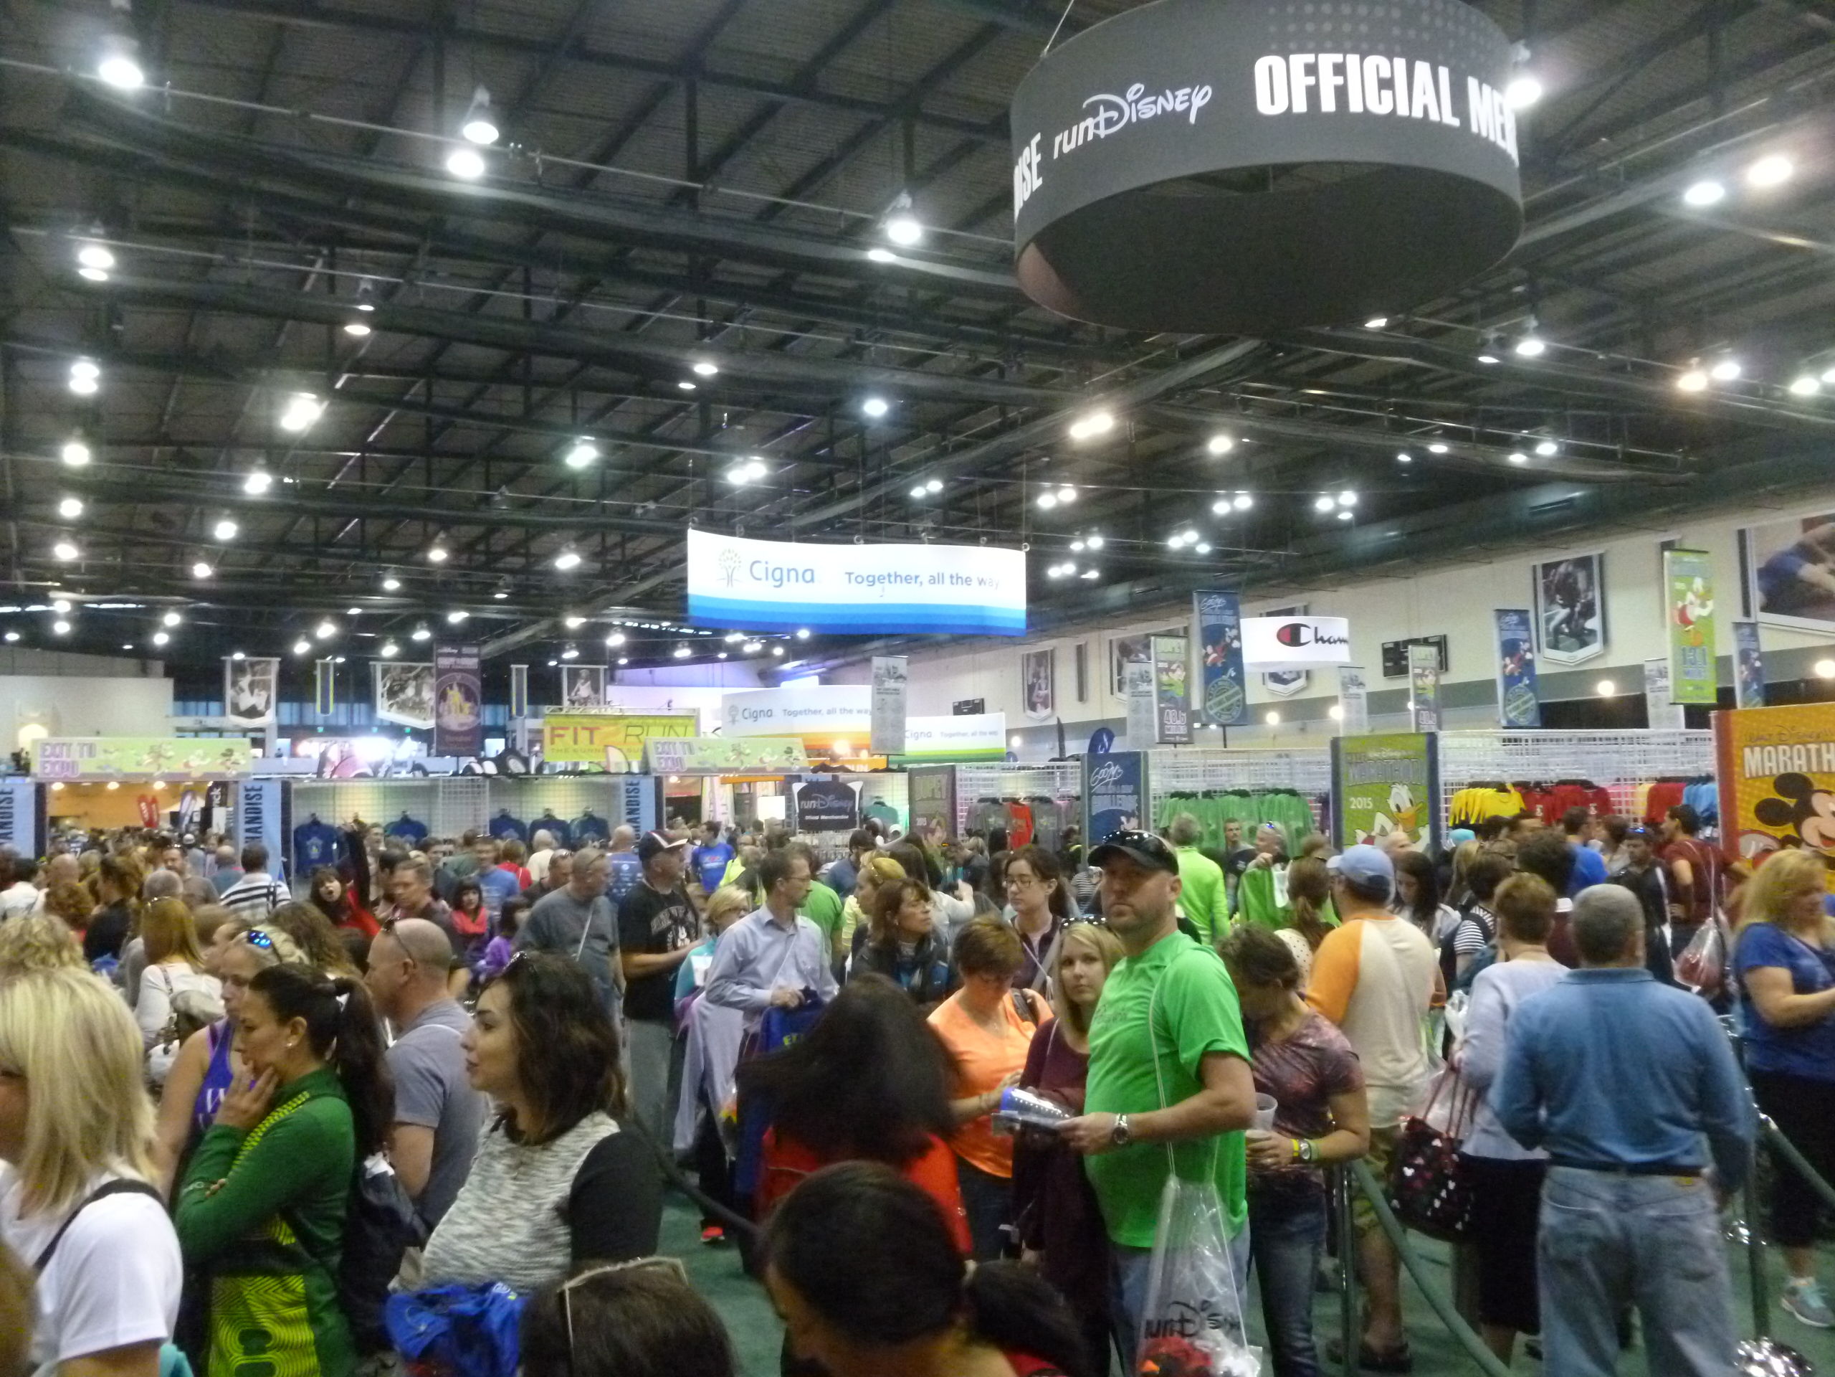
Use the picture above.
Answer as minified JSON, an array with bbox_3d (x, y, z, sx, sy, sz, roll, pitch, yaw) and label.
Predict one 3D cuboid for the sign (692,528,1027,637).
[{"bbox_3d":[-0.962,-1.657,24.000,5.900,1.480,0.600,1,-4,-28],"label":"sign"}]

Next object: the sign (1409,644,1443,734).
[{"bbox_3d":[7.210,0.091,21.000,0.540,1.400,0.080,2,-6,-27],"label":"sign"}]

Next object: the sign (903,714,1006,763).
[{"bbox_3d":[0.792,1.371,40.000,0.100,1.300,4.800,3,-6,-38],"label":"sign"}]

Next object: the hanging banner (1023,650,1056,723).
[{"bbox_3d":[4.489,-0.106,55.000,0.080,2.600,2.050,2,-6,-32],"label":"hanging banner"}]

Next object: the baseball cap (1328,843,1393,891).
[{"bbox_3d":[1.531,0.622,5.130,0.180,0.150,0.260,1,8,-28],"label":"baseball cap"}]

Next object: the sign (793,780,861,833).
[{"bbox_3d":[-1.180,1.546,19.400,0.900,0.680,0.050,1,-4,-26],"label":"sign"}]

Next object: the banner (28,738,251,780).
[{"bbox_3d":[-9.483,0.870,18.200,2.400,0.510,0.060,1,-4,-28],"label":"banner"}]

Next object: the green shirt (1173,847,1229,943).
[{"bbox_3d":[1.675,1.346,9.200,0.520,0.740,0.290,-1,-5,6],"label":"green shirt"}]

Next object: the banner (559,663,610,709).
[{"bbox_3d":[-16.168,0.382,72.000,2.400,3.050,0.080,1,-4,-28],"label":"banner"}]

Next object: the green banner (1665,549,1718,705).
[{"bbox_3d":[7.503,-0.598,14.400,0.610,1.480,0.050,0,-4,-24],"label":"green banner"}]

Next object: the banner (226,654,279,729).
[{"bbox_3d":[-24.225,0.130,54.000,2.050,2.550,0.080,2,-6,-27],"label":"banner"}]

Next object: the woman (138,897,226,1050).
[{"bbox_3d":[-2.972,1.669,5.944,0.310,1.650,0.430,-5,-5,42],"label":"woman"}]

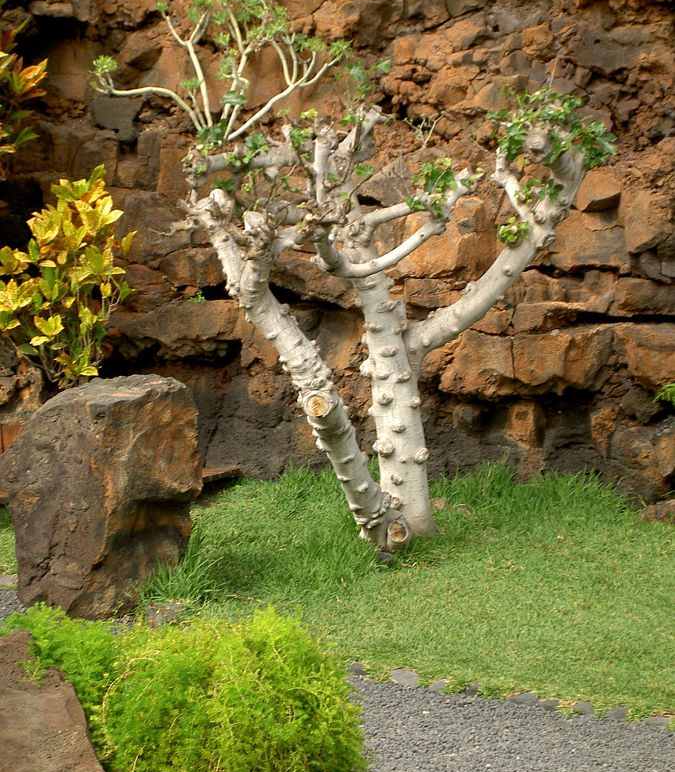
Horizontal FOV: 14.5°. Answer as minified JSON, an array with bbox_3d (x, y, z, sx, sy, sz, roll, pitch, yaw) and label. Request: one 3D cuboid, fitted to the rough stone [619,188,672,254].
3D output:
[{"bbox_3d":[1.463,-0.782,12.600,0.257,0.314,0.230,0,5,0],"label":"rough stone"}]

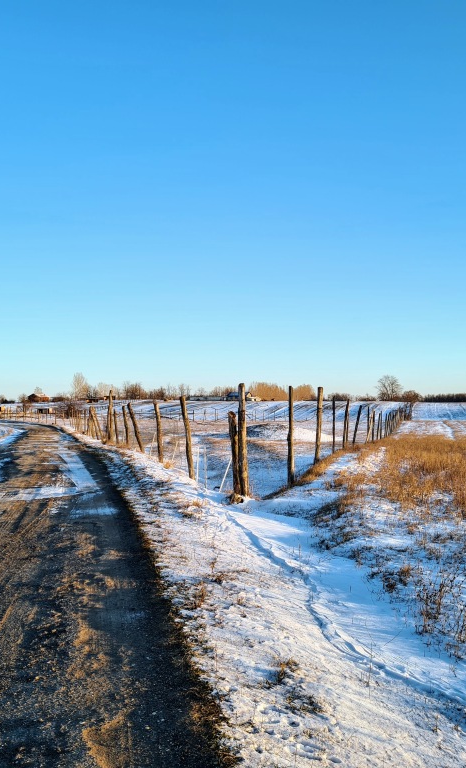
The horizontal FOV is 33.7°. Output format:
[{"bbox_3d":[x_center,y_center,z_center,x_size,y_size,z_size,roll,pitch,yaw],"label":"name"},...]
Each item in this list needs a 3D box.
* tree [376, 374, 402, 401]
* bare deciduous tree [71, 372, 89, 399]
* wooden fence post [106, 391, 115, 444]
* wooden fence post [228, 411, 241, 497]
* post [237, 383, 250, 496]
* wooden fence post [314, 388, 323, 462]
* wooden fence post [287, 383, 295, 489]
[{"bbox_3d":[60.655,1.365,300.000,10.000,10.200,9.500,0,-2,0],"label":"tree"},{"bbox_3d":[-75.348,0.741,380.000,8.800,13.000,8.500,0,-2,0],"label":"bare deciduous tree"},{"bbox_3d":[-4.846,1.329,30.500,0.200,2.120,0.200,1,-2,0],"label":"wooden fence post"},{"bbox_3d":[0.039,1.229,13.600,0.160,1.520,0.160,-4,-2,0],"label":"wooden fence post"},{"bbox_3d":[0.191,0.981,13.600,0.170,2.020,0.170,2,-2,0],"label":"post"},{"bbox_3d":[2.253,1.090,20.200,0.140,2.050,0.140,3,-2,0],"label":"wooden fence post"},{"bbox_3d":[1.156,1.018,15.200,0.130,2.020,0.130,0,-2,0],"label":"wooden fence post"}]

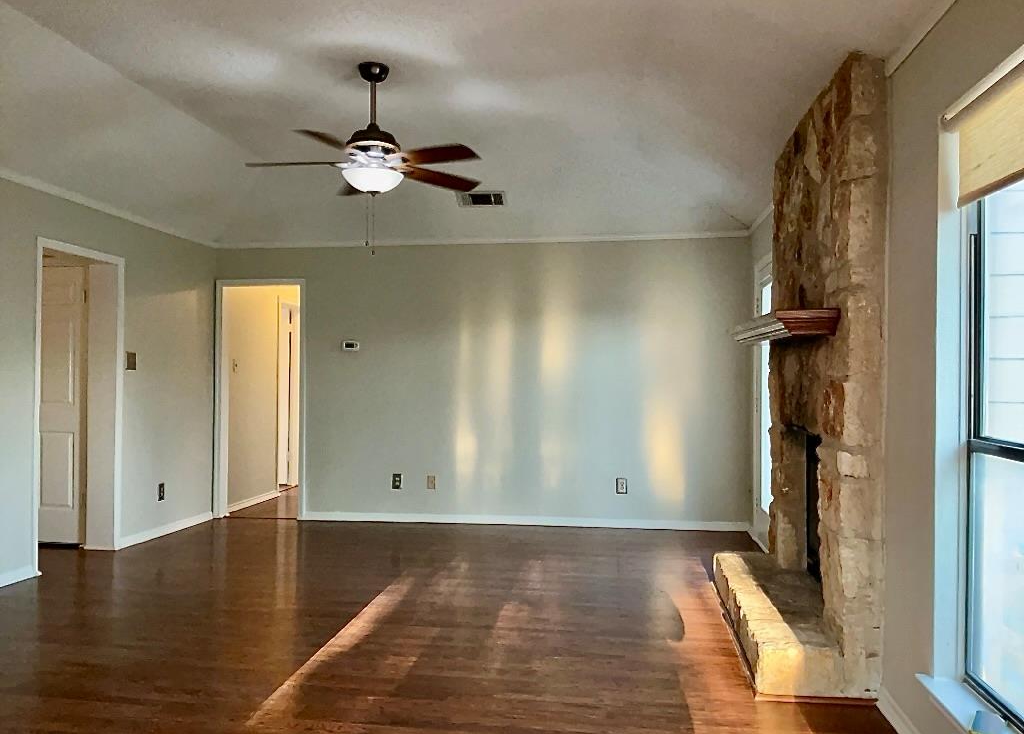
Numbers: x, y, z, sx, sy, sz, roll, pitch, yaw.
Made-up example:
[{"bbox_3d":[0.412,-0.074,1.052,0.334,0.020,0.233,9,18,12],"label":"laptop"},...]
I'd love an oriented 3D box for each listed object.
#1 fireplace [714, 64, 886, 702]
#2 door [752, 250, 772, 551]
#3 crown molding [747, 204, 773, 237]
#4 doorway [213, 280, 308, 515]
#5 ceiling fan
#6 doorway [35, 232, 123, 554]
[{"bbox_3d":[1.315,0.051,3.975,0.465,2.520,1.750,0,-1,8],"label":"fireplace"},{"bbox_3d":[1.822,0.285,5.691,0.100,2.090,1.040,0,-1,8],"label":"door"},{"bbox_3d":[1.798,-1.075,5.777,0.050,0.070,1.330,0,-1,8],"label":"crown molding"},{"bbox_3d":[-2.220,0.281,7.080,0.835,2.090,0.140,0,-1,8],"label":"doorway"},{"bbox_3d":[-0.727,-1.229,4.157,1.300,0.700,1.300,0,-1,8],"label":"ceiling fan"},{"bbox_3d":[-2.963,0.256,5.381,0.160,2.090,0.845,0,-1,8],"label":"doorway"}]

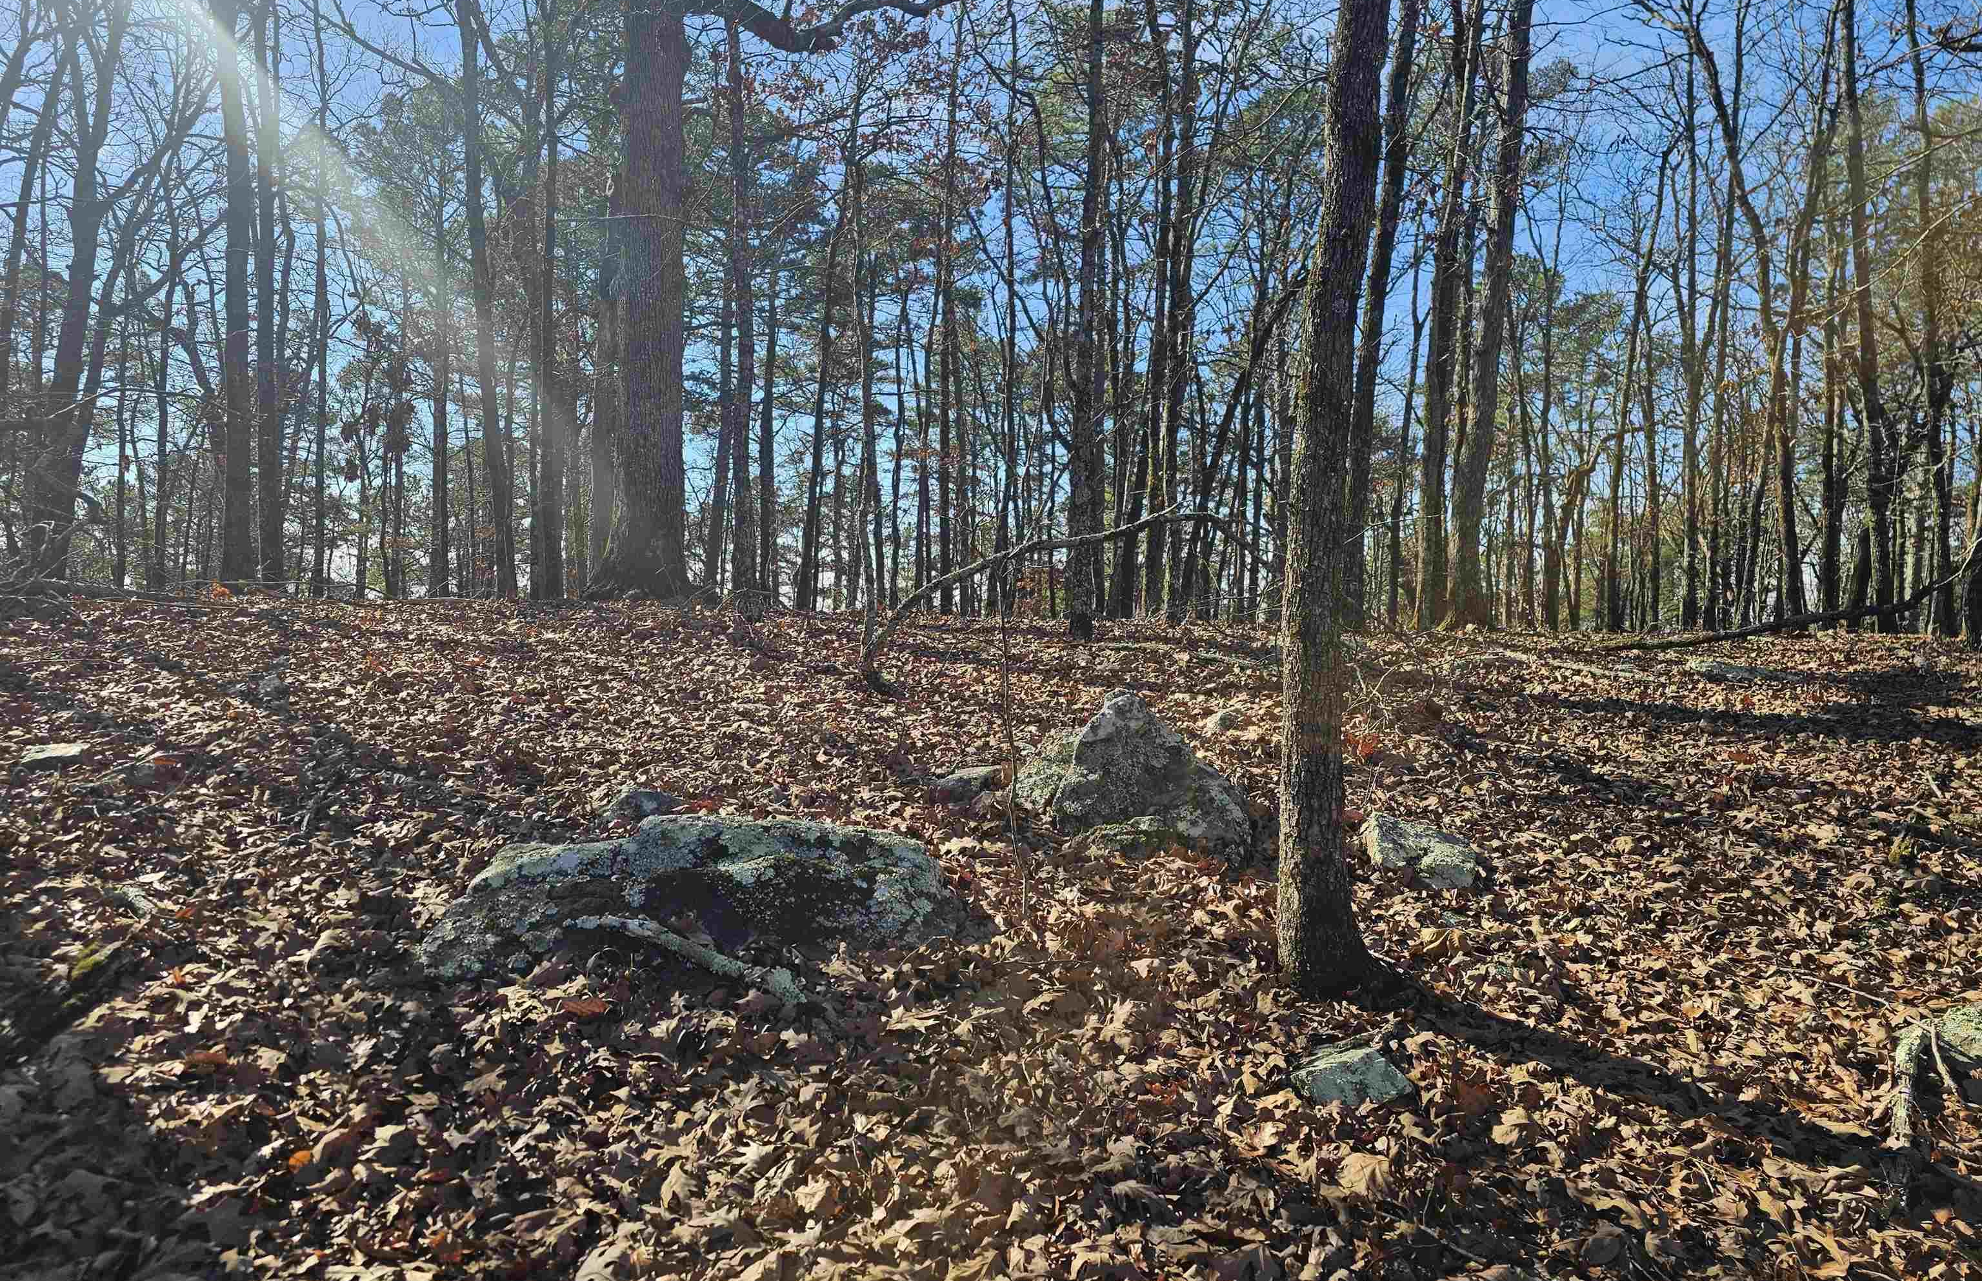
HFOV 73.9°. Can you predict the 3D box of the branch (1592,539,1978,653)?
[{"bbox_3d":[8.081,-0.431,13.400,4.000,1.150,0.600,1,1,-9],"label":"branch"}]

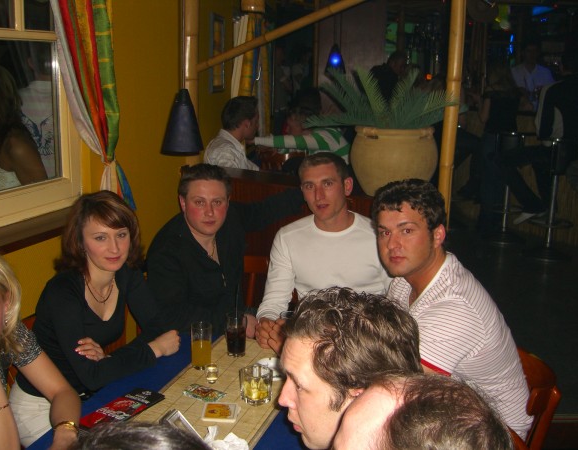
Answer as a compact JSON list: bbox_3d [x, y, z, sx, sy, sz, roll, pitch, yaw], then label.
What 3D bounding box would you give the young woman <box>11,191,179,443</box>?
[{"bbox_3d":[-0.632,0.522,2.078,0.720,1.270,0.500,12,18,36],"label":"young woman"}]

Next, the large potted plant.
[{"bbox_3d":[0.429,-0.395,2.828,0.680,0.560,0.640,1,14,0],"label":"large potted plant"}]

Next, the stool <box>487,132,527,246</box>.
[{"bbox_3d":[2.079,-0.357,6.235,0.430,1.030,0.460,3,14,7],"label":"stool"}]

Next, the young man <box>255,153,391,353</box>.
[{"bbox_3d":[0.121,0.386,2.555,0.520,1.330,0.780,5,15,14],"label":"young man"}]

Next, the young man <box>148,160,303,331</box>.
[{"bbox_3d":[-0.209,0.393,2.559,0.720,1.300,0.780,-7,16,-29],"label":"young man"}]

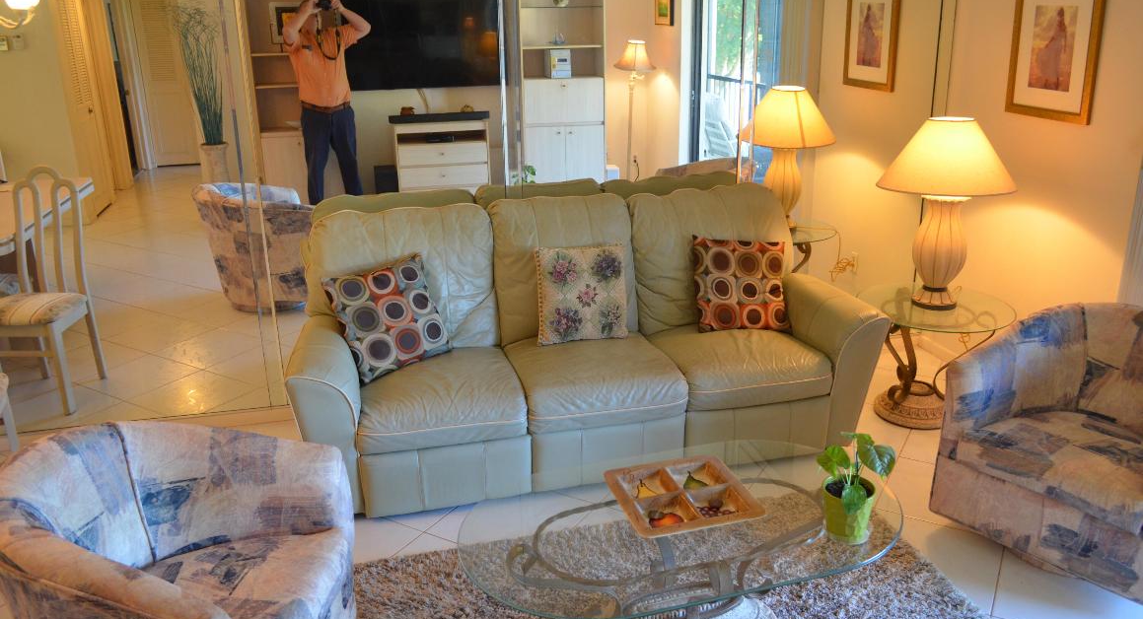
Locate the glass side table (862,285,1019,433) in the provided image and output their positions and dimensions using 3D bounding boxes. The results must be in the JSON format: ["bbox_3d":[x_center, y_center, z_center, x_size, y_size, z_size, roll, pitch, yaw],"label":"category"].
[{"bbox_3d":[1.445,0.197,3.486,0.620,0.475,0.620,-6,20,-14],"label":"glass side table"}]

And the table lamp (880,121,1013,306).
[{"bbox_3d":[1.440,-0.373,3.324,0.525,0.745,0.525,-6,20,-14],"label":"table lamp"}]

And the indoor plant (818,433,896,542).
[{"bbox_3d":[0.667,0.410,2.032,0.215,0.265,0.200,-6,20,-14],"label":"indoor plant"}]

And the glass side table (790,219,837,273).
[{"bbox_3d":[1.101,-0.232,4.723,0.620,0.475,0.620,-6,20,-14],"label":"glass side table"}]

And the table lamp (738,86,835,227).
[{"bbox_3d":[1.111,-0.785,4.496,0.525,0.745,0.525,-6,20,-14],"label":"table lamp"}]

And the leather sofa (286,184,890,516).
[{"bbox_3d":[0.059,0.058,3.273,2.180,0.910,0.830,-6,20,-14],"label":"leather sofa"}]

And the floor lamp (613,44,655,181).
[{"bbox_3d":[0.528,-1.592,7.285,0.375,1.380,0.375,-1,19,0],"label":"floor lamp"}]

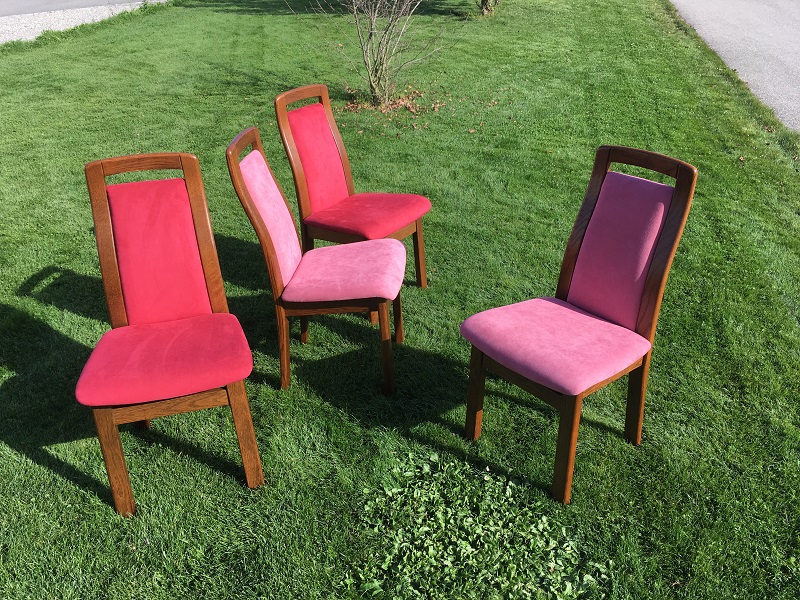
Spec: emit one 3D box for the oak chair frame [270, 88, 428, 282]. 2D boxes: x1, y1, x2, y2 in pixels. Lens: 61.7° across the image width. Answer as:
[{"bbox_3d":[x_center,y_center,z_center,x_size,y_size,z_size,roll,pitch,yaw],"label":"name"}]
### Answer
[{"bbox_3d":[-0.219,-0.483,3.268,0.615,1.000,0.490,18,34,31],"label":"oak chair frame"}]

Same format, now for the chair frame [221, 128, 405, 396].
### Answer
[{"bbox_3d":[-0.285,-0.159,2.666,0.615,1.000,0.490,2,28,6],"label":"chair frame"}]

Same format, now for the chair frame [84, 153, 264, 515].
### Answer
[{"bbox_3d":[-0.763,0.091,2.201,0.490,1.000,0.615,-8,29,-14],"label":"chair frame"}]

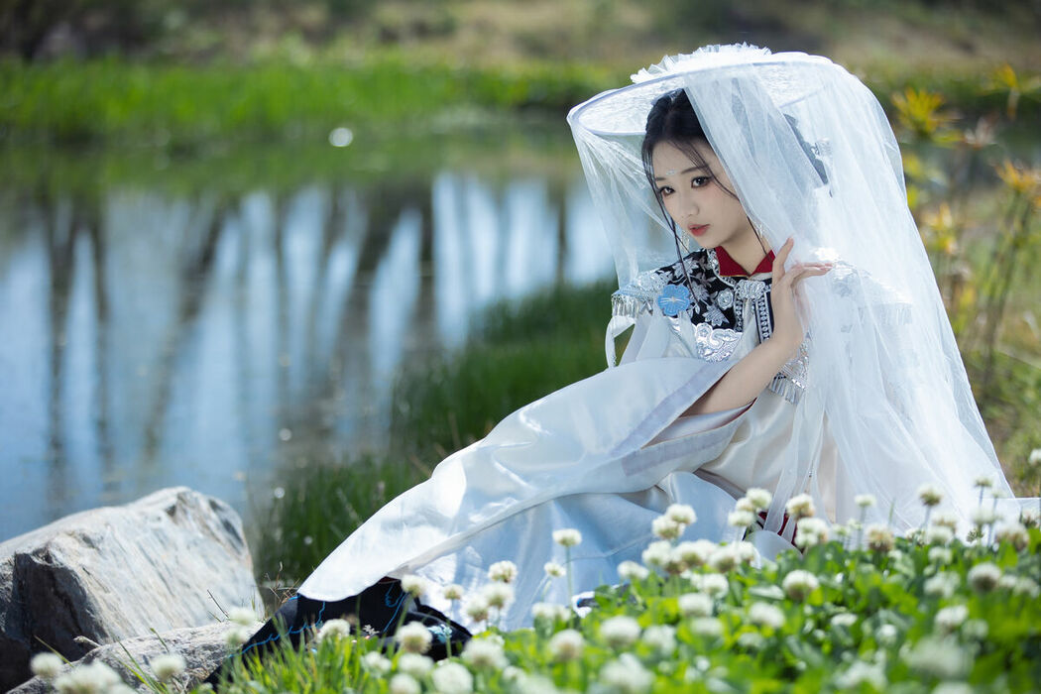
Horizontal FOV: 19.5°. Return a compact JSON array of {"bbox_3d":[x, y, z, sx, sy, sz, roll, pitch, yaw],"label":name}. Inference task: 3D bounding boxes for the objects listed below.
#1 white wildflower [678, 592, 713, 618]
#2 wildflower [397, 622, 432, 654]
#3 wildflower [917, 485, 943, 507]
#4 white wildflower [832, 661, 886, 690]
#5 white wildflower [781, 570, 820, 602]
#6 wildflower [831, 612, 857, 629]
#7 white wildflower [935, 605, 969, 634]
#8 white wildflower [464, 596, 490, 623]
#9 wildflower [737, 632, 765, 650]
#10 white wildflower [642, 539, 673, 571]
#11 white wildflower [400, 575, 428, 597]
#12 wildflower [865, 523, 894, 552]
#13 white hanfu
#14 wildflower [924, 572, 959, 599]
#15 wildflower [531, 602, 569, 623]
[{"bbox_3d":[0.207,0.305,3.600,0.038,0.028,0.037,0,7,0],"label":"white wildflower"},{"bbox_3d":[-0.143,0.393,4.100,0.047,0.044,0.047,0,6,0],"label":"wildflower"},{"bbox_3d":[0.589,0.213,4.370,0.036,0.030,0.035,0,7,0],"label":"wildflower"},{"bbox_3d":[0.403,0.390,3.600,0.062,0.034,0.043,0,6,0],"label":"white wildflower"},{"bbox_3d":[0.378,0.322,4.100,0.049,0.042,0.049,0,6,0],"label":"white wildflower"},{"bbox_3d":[0.426,0.360,4.000,0.033,0.023,0.029,0,6,0],"label":"wildflower"},{"bbox_3d":[0.513,0.324,3.614,0.037,0.031,0.037,0,7,0],"label":"white wildflower"},{"bbox_3d":[-0.056,0.341,3.950,0.032,0.034,0.031,0,7,0],"label":"white wildflower"},{"bbox_3d":[0.292,0.373,3.850,0.037,0.024,0.030,0,6,0],"label":"wildflower"},{"bbox_3d":[0.179,0.273,3.995,0.038,0.037,0.038,0,7,0],"label":"white wildflower"},{"bbox_3d":[-0.134,0.299,3.802,0.030,0.028,0.030,0,7,0],"label":"white wildflower"},{"bbox_3d":[0.485,0.258,4.100,0.038,0.035,0.037,0,7,0],"label":"wildflower"},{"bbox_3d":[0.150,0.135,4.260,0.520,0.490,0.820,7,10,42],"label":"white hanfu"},{"bbox_3d":[0.557,0.316,4.020,0.043,0.035,0.042,0,7,0],"label":"wildflower"},{"bbox_3d":[0.042,0.371,4.250,0.051,0.030,0.037,0,6,0],"label":"wildflower"}]

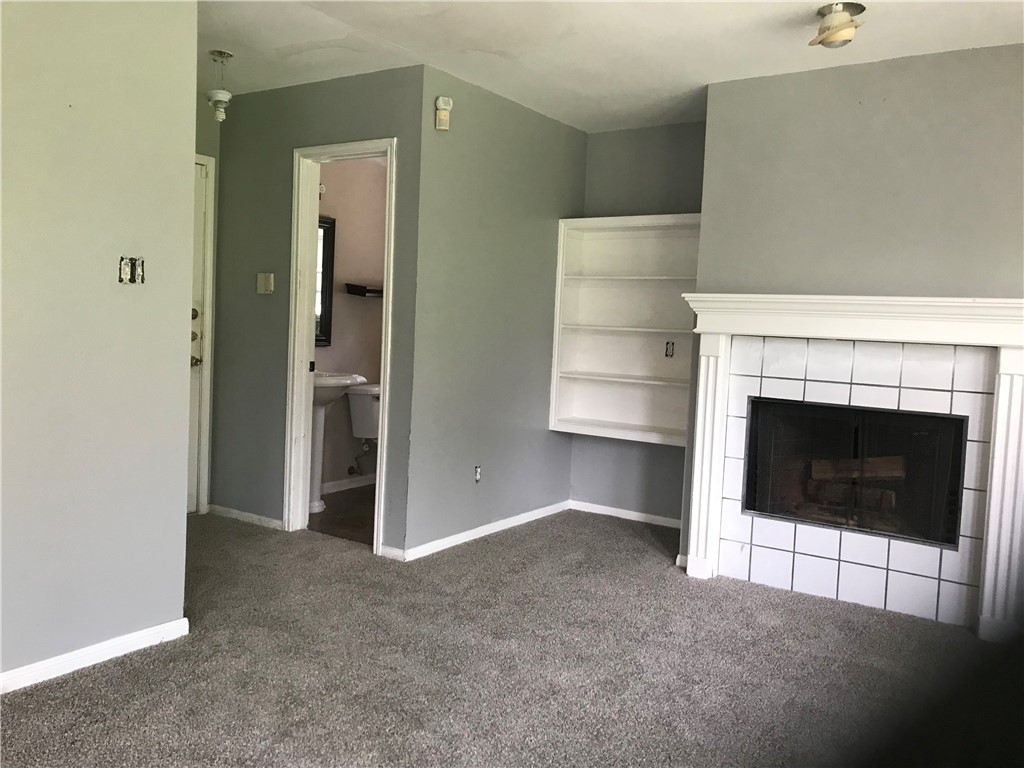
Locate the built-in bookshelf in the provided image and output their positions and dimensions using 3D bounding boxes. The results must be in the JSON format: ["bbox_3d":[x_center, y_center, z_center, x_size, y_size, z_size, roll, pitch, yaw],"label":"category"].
[{"bbox_3d":[0.803,-0.329,5.015,1.080,1.312,0.310,5,5,33],"label":"built-in bookshelf"}]

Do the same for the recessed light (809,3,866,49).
[{"bbox_3d":[1.230,-1.342,3.129,0.200,0.145,0.200,5,5,33],"label":"recessed light"}]

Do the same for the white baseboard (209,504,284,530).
[{"bbox_3d":[-1.545,0.770,4.786,0.650,0.063,0.015,5,5,33],"label":"white baseboard"}]

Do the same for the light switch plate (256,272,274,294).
[{"bbox_3d":[-1.376,-0.559,4.612,0.128,0.120,0.022,5,5,33],"label":"light switch plate"}]

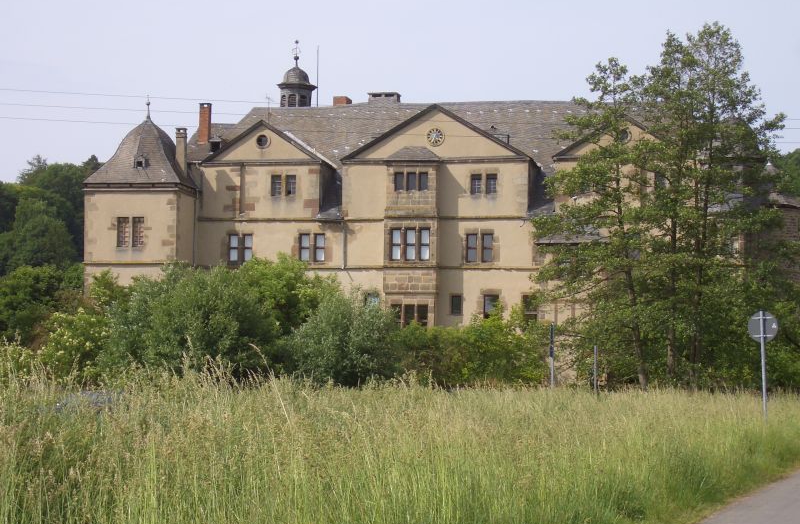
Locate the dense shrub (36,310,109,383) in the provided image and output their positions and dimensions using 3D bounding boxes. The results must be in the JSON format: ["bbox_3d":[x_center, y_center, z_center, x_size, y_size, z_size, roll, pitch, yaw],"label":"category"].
[{"bbox_3d":[-10.861,3.037,56.925,2.400,2.979,2.400,0,-3,0],"label":"dense shrub"}]

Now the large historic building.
[{"bbox_3d":[3.069,-3.816,120.731,45.982,23.200,19.000,0,-3,15],"label":"large historic building"}]

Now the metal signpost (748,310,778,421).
[{"bbox_3d":[7.069,2.124,33.241,0.610,2.350,0.100,-1,-3,24],"label":"metal signpost"}]

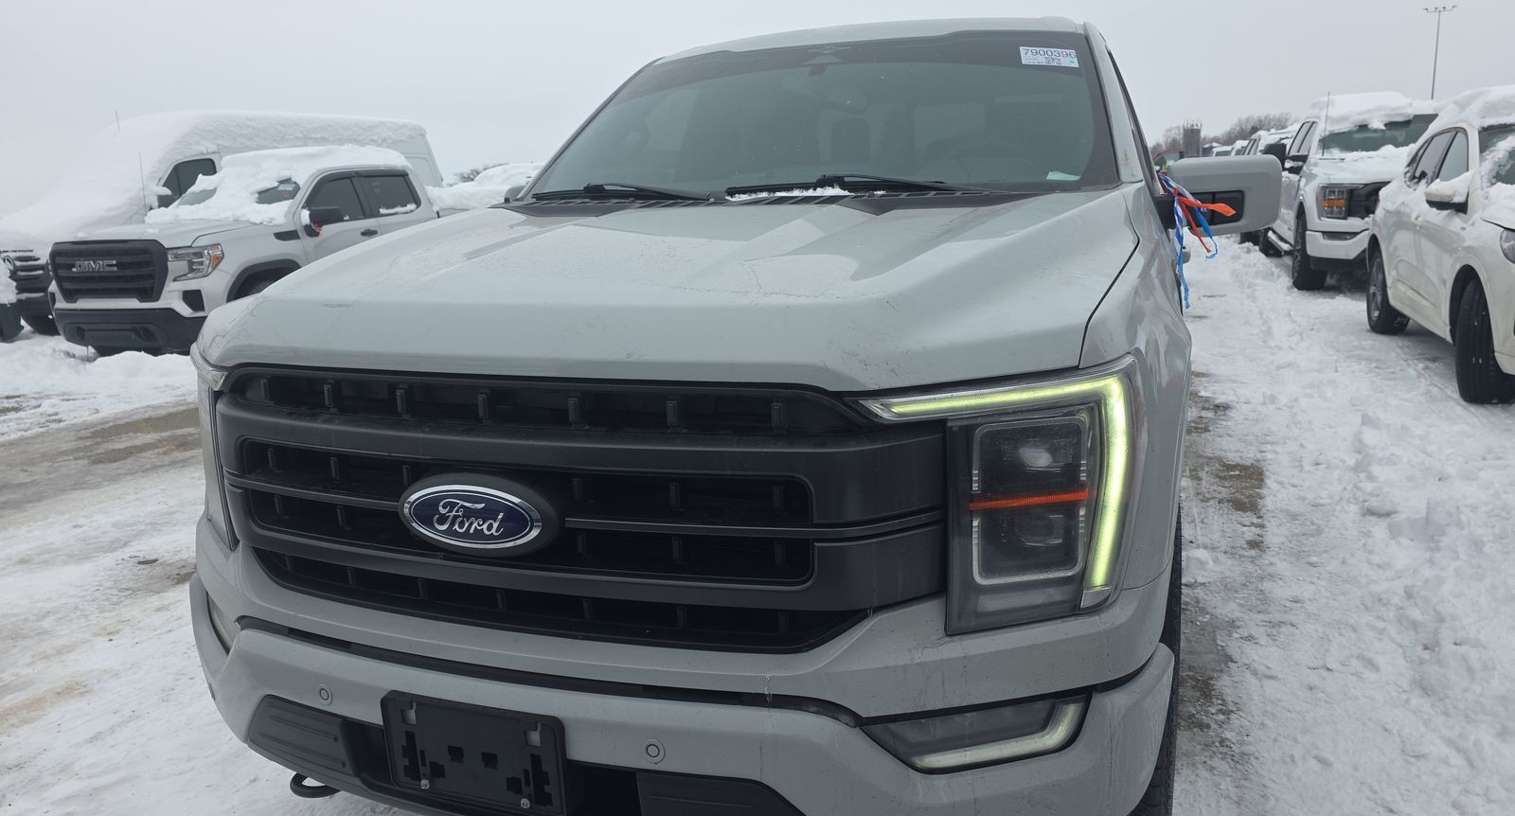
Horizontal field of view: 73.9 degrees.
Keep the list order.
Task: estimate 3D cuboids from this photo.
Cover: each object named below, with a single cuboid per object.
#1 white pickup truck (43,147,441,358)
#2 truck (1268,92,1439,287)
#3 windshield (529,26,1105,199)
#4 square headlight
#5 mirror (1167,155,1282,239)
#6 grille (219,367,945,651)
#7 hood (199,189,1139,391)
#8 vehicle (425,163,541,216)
[{"bbox_3d":[-4.984,-1.791,11.398,2.060,2.000,5.870,1,12,12],"label":"white pickup truck"},{"bbox_3d":[7.677,-2.663,12.619,2.050,2.030,5.890,3,13,21],"label":"truck"},{"bbox_3d":[0.167,-0.850,2.909,1.666,0.172,1.030,3,44,21],"label":"windshield"},{"bbox_3d":[0.360,0.120,1.465,0.360,0.395,0.280,0,12,9],"label":"square headlight"},{"bbox_3d":[1.202,-0.541,2.595,0.273,0.207,0.202,3,13,21],"label":"mirror"},{"bbox_3d":[-0.389,0.146,1.543,1.333,0.384,0.192,3,13,21],"label":"grille"},{"bbox_3d":[-0.180,-0.293,2.049,1.737,0.258,1.343,3,13,21],"label":"hood"},{"bbox_3d":[-4.116,-3.249,18.000,2.000,1.950,5.400,1,12,12],"label":"vehicle"}]

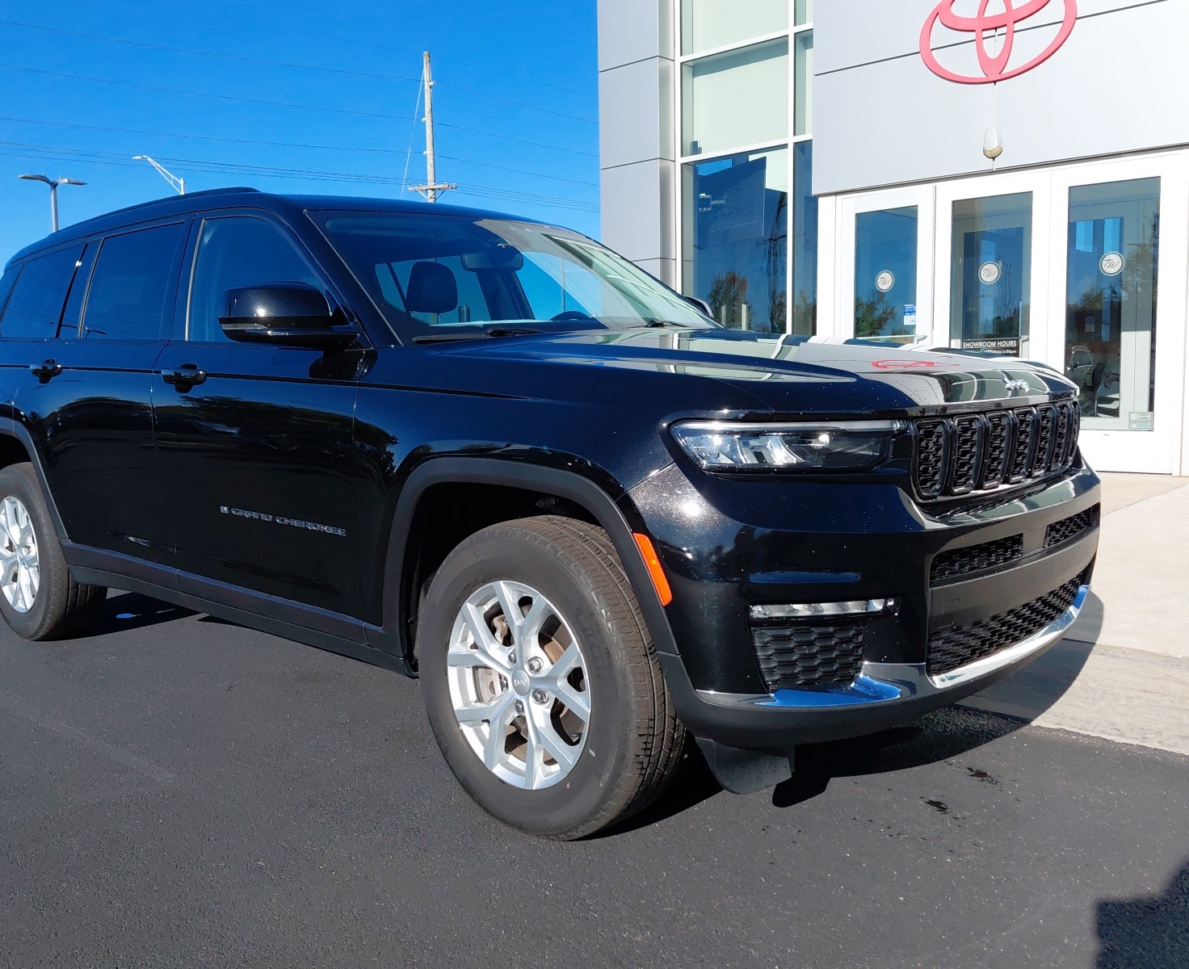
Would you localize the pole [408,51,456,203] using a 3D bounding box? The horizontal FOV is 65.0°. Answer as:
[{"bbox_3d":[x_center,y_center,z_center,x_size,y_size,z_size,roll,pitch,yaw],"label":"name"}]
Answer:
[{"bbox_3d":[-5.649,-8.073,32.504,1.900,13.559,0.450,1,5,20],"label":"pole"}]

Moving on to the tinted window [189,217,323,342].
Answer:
[{"bbox_3d":[-1.129,-0.709,3.075,0.881,0.485,0.050,4,-12,39],"label":"tinted window"}]

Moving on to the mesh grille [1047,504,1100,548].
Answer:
[{"bbox_3d":[1.337,0.109,2.640,0.069,0.069,0.455,4,8,36],"label":"mesh grille"}]

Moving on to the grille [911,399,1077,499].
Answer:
[{"bbox_3d":[1.057,-0.105,2.351,0.119,0.208,1.327,4,9,39],"label":"grille"}]

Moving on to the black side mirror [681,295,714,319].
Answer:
[{"bbox_3d":[0.414,-0.738,4.050,0.218,0.178,0.257,4,9,39],"label":"black side mirror"}]

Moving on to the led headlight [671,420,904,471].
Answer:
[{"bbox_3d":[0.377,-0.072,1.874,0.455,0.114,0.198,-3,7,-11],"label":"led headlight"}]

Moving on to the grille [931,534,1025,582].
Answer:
[{"bbox_3d":[0.863,0.167,2.103,0.455,0.069,0.069,-7,9,-43],"label":"grille"}]

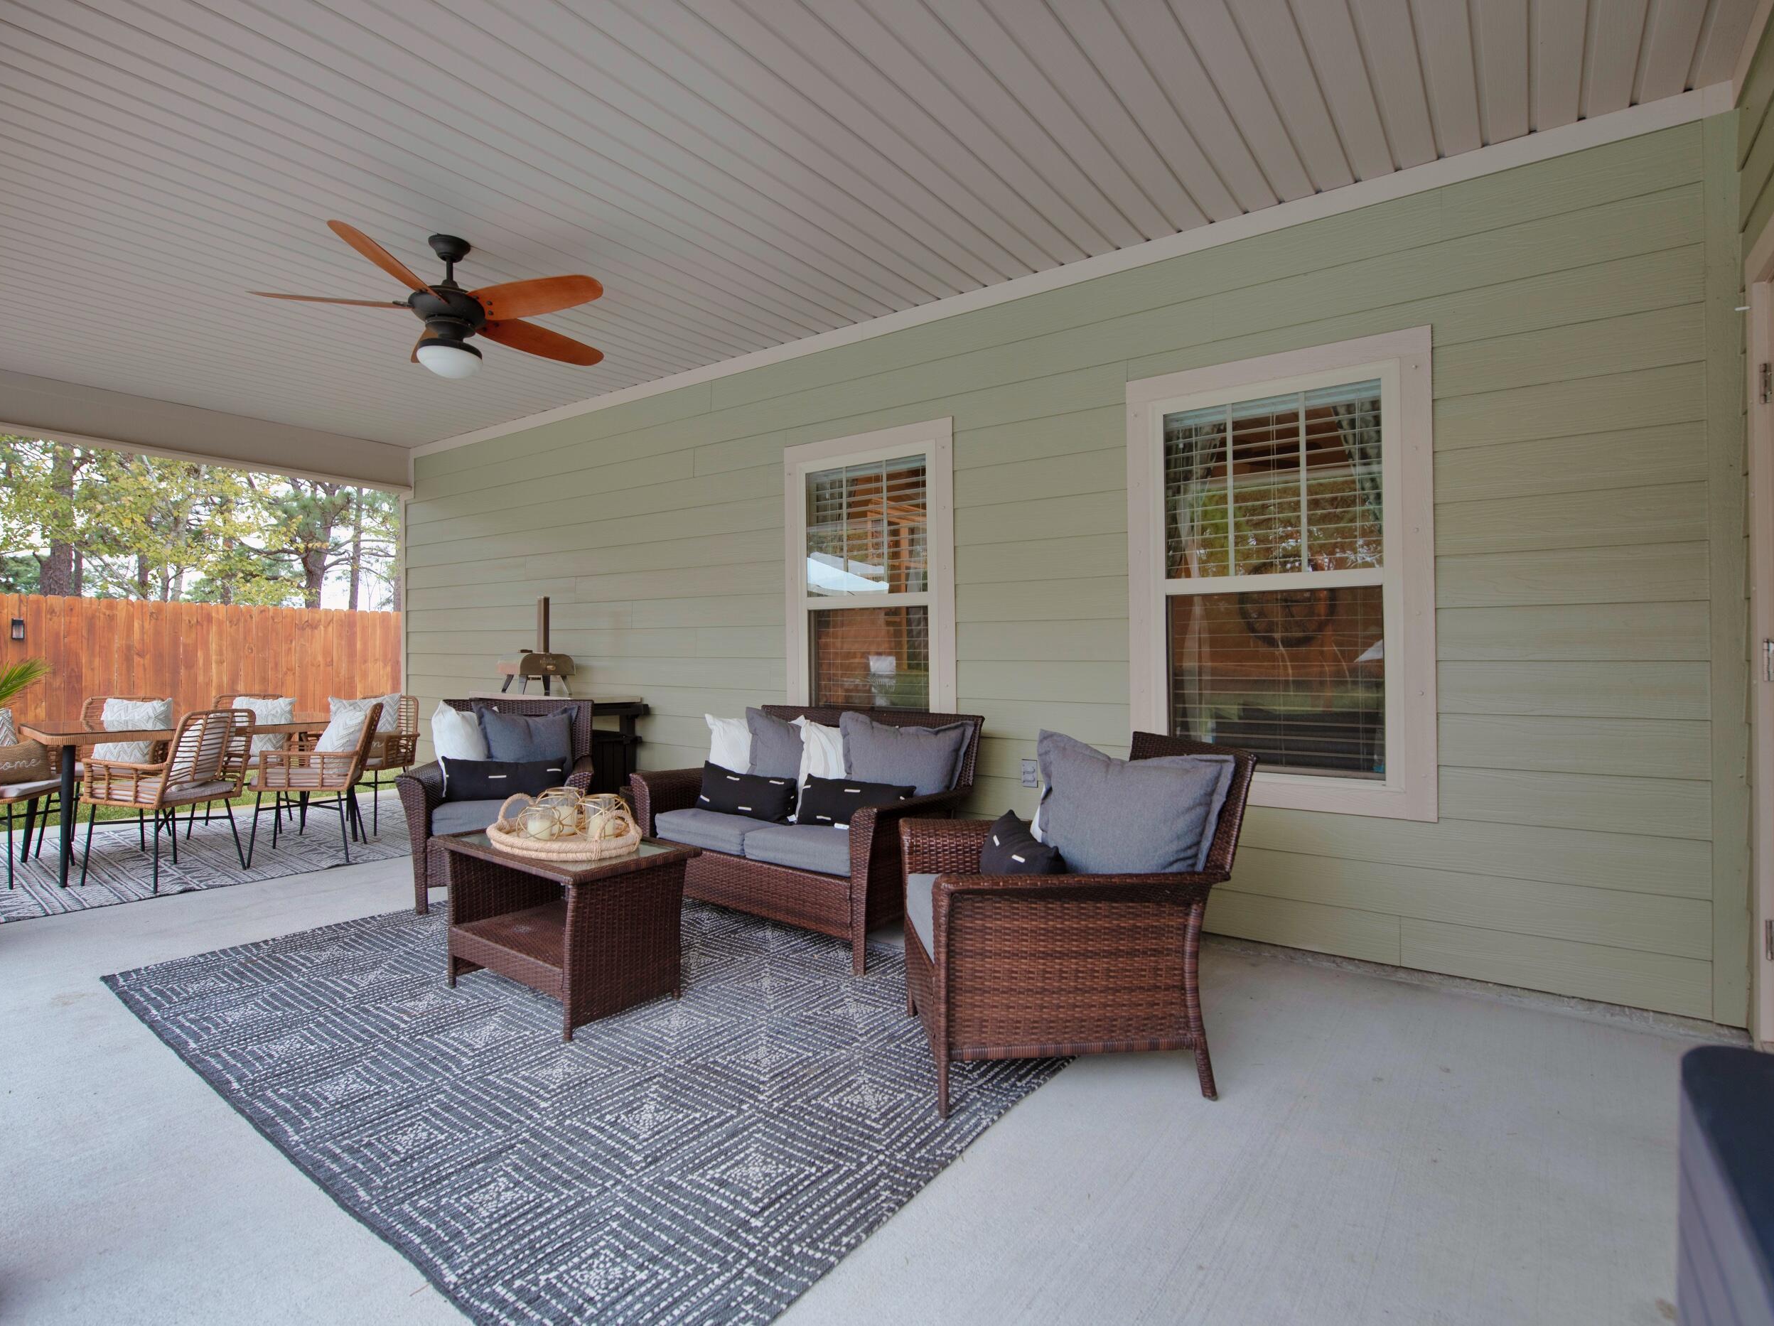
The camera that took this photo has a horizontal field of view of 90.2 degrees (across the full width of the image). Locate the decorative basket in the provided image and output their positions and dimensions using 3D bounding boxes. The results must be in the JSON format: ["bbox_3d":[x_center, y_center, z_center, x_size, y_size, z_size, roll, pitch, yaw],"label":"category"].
[{"bbox_3d":[-1.101,0.535,2.998,0.520,0.170,0.520,0,1,0],"label":"decorative basket"}]

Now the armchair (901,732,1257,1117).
[{"bbox_3d":[0.502,0.679,2.529,0.840,0.875,0.820,0,1,-8],"label":"armchair"}]

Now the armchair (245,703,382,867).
[{"bbox_3d":[-3.235,0.672,5.010,0.575,0.840,0.580,0,1,-18],"label":"armchair"}]

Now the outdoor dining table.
[{"bbox_3d":[-3.947,0.715,5.106,0.870,0.755,1.380,0,1,37],"label":"outdoor dining table"}]

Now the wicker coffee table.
[{"bbox_3d":[-1.097,0.868,2.982,0.880,0.495,0.460,0,1,38],"label":"wicker coffee table"}]

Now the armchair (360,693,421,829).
[{"bbox_3d":[-3.463,0.661,5.800,0.580,0.840,0.580,0,1,1],"label":"armchair"}]

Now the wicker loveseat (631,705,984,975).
[{"bbox_3d":[-0.378,0.666,3.840,1.420,0.870,0.830,0,1,36],"label":"wicker loveseat"}]

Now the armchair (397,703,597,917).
[{"bbox_3d":[-1.851,0.660,4.377,0.820,0.875,0.840,0,1,-7],"label":"armchair"}]

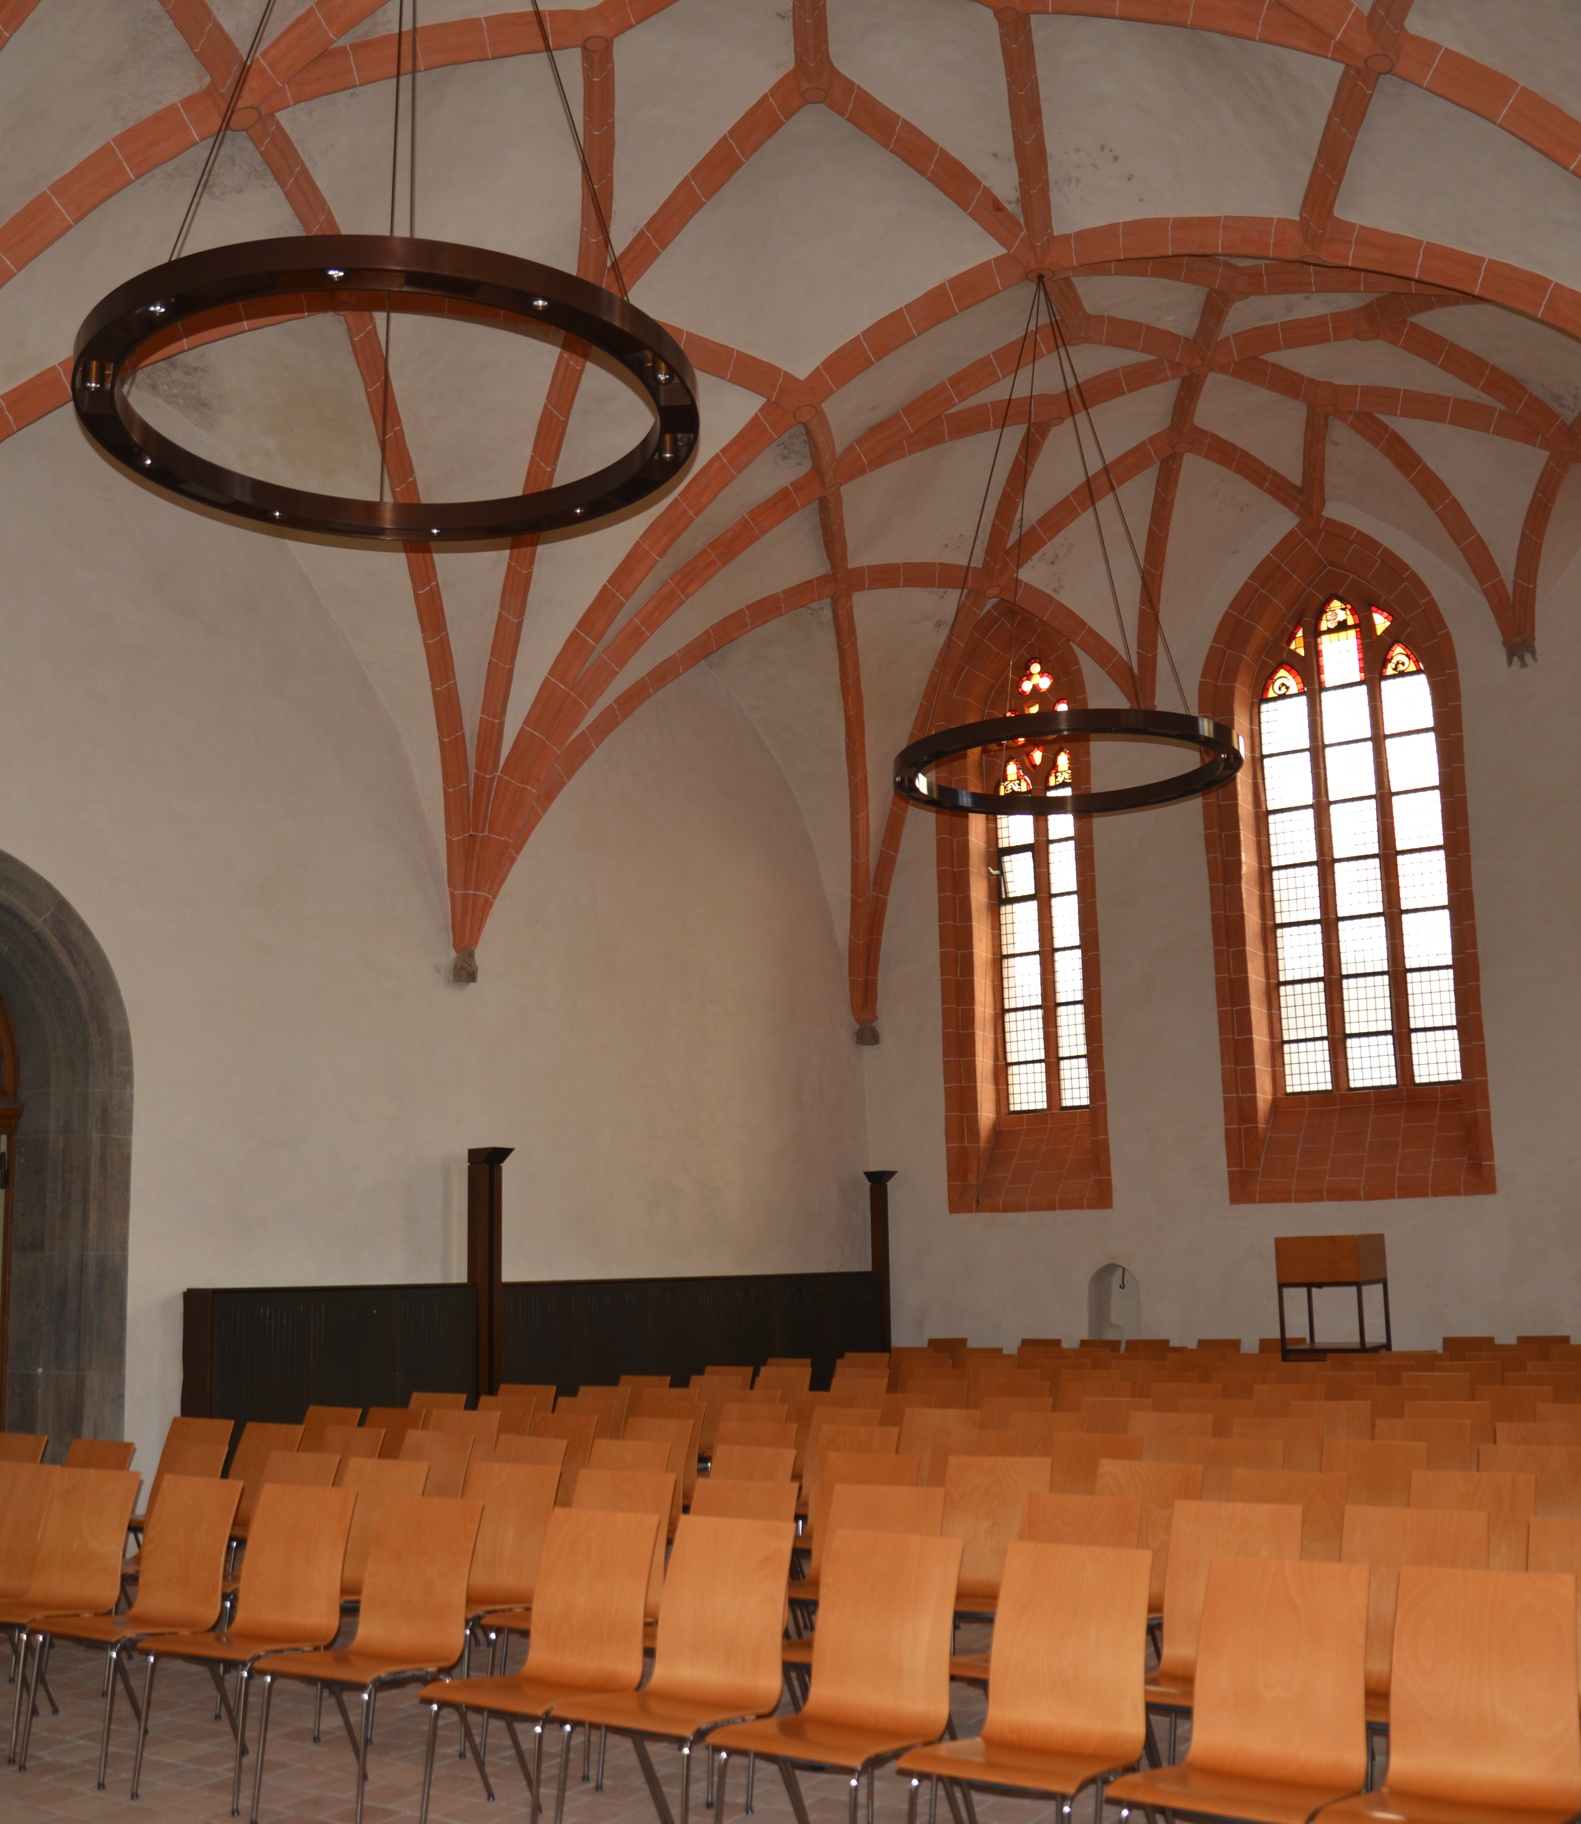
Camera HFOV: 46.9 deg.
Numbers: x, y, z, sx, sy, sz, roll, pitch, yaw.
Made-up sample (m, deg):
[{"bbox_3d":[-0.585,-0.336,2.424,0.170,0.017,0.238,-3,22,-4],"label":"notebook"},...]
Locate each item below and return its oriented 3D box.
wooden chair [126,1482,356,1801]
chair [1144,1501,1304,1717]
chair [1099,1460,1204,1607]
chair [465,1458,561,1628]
[{"bbox_3d":[-1.704,2.287,5.743,0.490,0.855,0.550,-7,-12,29],"label":"wooden chair"},{"bbox_3d":[1.117,2.039,4.840,0.465,0.845,0.565,-8,-13,33],"label":"chair"},{"bbox_3d":[1.073,2.229,5.825,0.475,0.845,0.565,-8,-13,32],"label":"chair"},{"bbox_3d":[-1.097,2.349,6.229,0.465,0.845,0.565,-7,-12,28],"label":"chair"}]

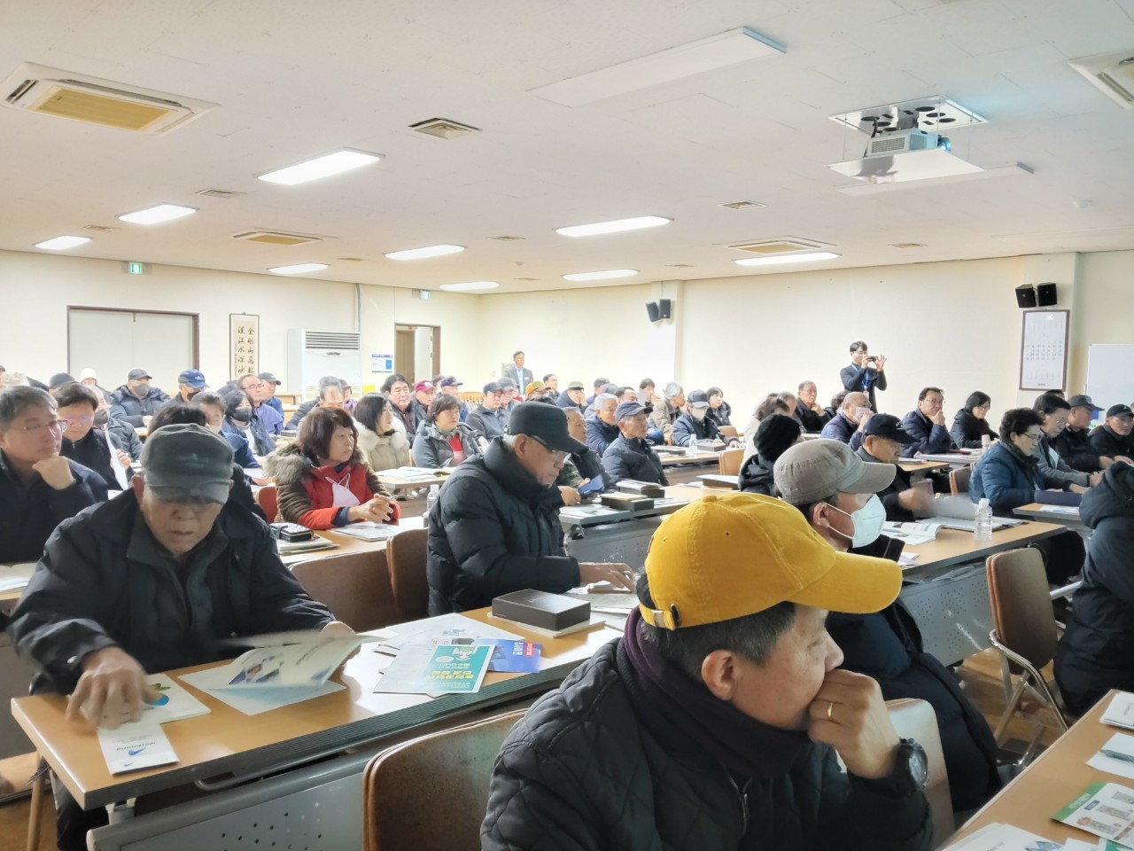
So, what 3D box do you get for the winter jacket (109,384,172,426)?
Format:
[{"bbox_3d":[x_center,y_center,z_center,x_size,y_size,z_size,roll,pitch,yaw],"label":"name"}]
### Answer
[{"bbox_3d":[-3.885,-0.030,7.755,0.570,0.680,0.470,-2,5,-44],"label":"winter jacket"}]

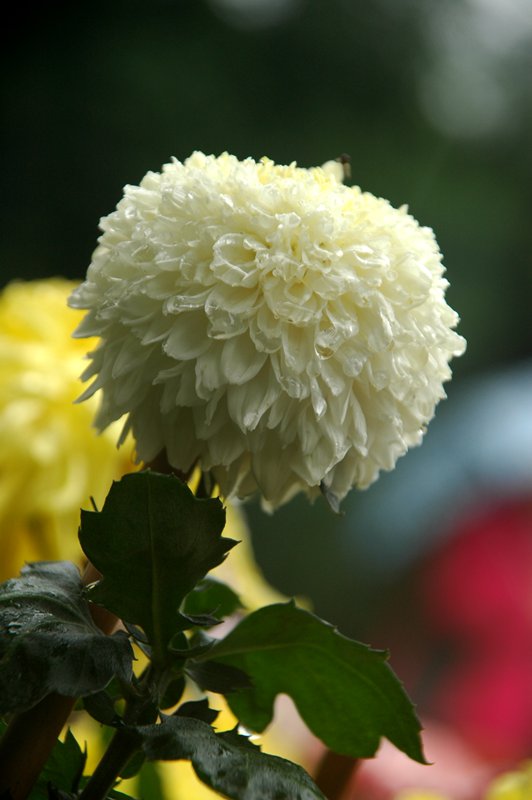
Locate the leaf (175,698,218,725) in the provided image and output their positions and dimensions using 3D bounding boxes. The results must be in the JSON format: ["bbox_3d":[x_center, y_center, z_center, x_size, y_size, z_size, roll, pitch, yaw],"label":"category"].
[{"bbox_3d":[-0.022,0.100,1.330,0.015,0.009,0.007,0,3,0],"label":"leaf"}]

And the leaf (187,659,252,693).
[{"bbox_3d":[-0.015,0.089,1.325,0.022,0.011,0.010,11,6,0],"label":"leaf"}]

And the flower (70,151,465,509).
[{"bbox_3d":[0.000,-0.023,1.330,0.127,0.113,0.115,0,3,-3],"label":"flower"}]

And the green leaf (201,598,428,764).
[{"bbox_3d":[0.015,0.090,1.330,0.084,0.045,0.030,21,3,-5],"label":"green leaf"}]

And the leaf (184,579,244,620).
[{"bbox_3d":[-0.018,0.064,1.330,0.020,0.014,0.013,0,3,0],"label":"leaf"}]

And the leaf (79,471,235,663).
[{"bbox_3d":[-0.035,0.053,1.320,0.050,0.062,0.018,0,3,0],"label":"leaf"}]

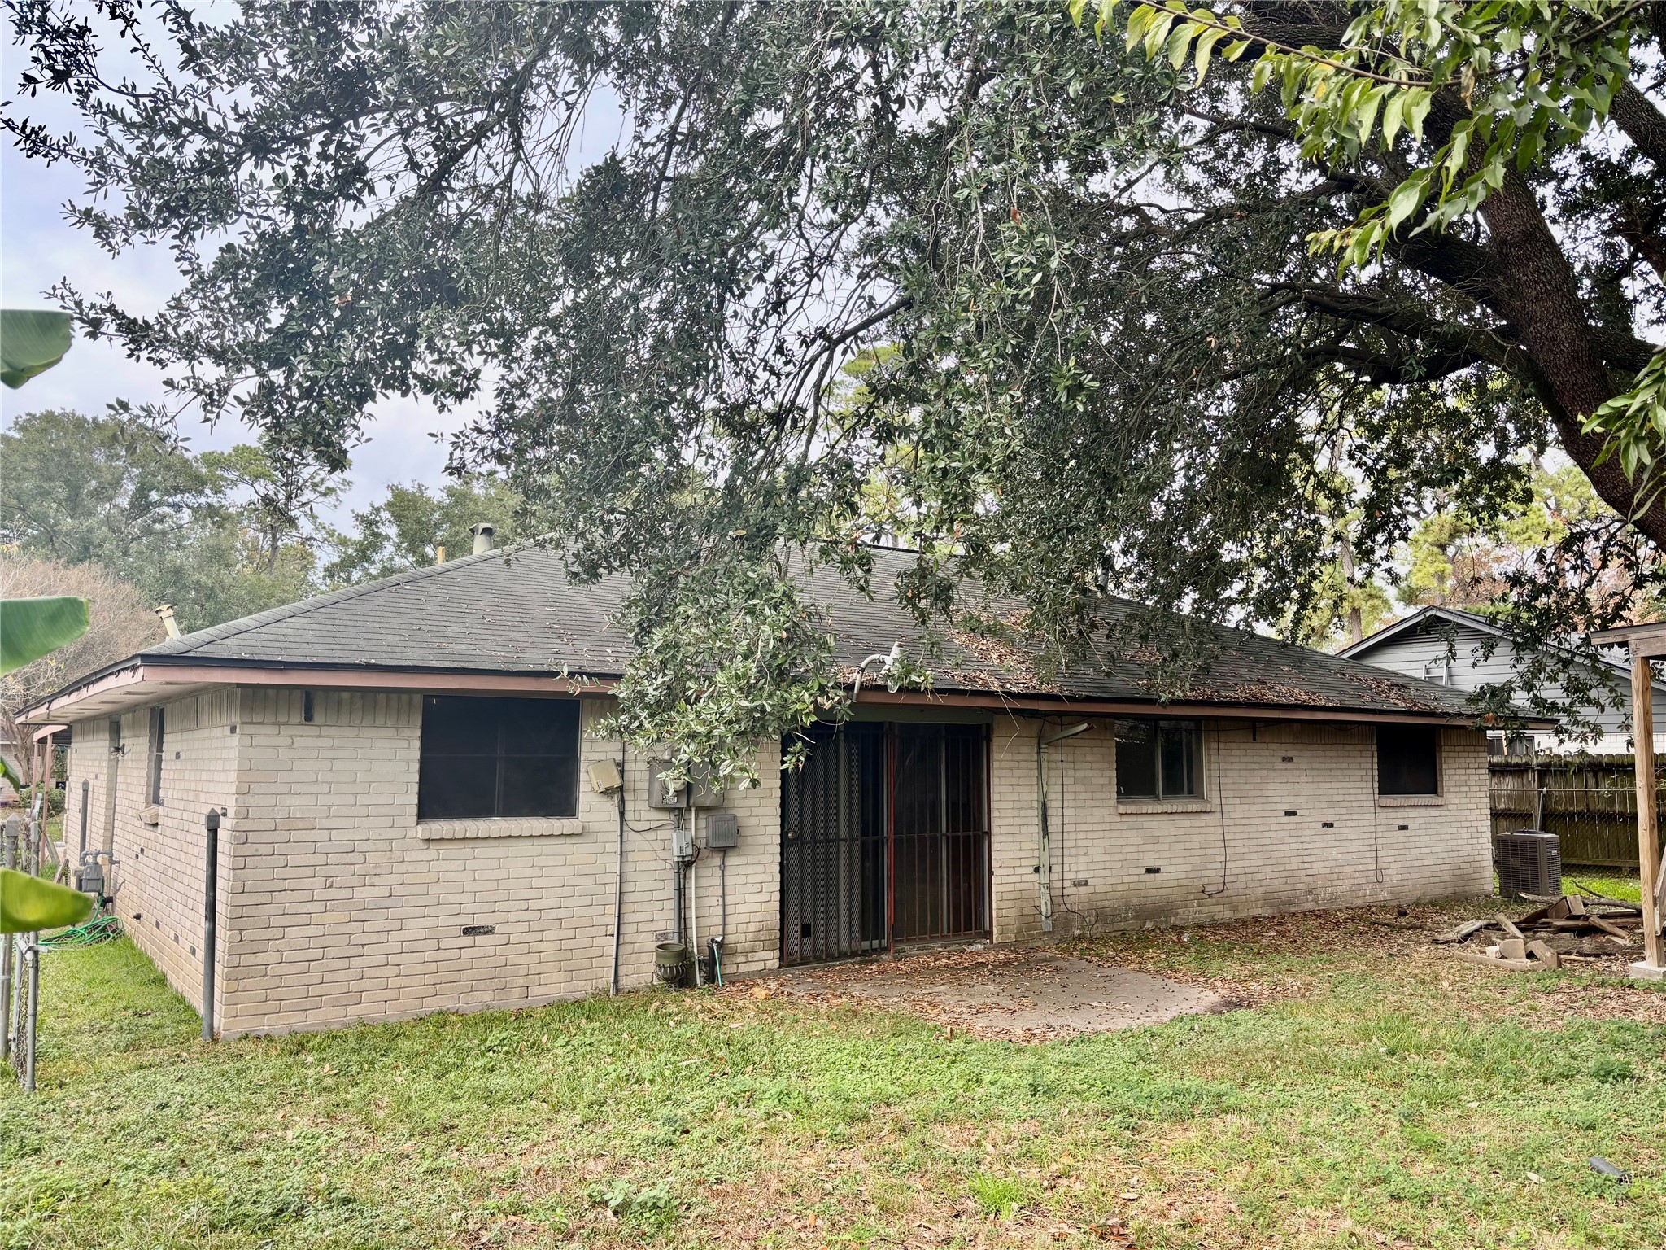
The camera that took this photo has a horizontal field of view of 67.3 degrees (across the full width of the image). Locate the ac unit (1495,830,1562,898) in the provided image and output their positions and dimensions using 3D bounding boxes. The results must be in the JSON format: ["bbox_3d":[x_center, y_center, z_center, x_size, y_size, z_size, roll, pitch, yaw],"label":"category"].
[{"bbox_3d":[9.851,3.395,17.692,0.580,0.905,0.570,5,-8,-35],"label":"ac unit"}]

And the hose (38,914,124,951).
[{"bbox_3d":[-6.832,2.774,11.421,0.740,0.170,1.200,5,-8,-35],"label":"hose"}]

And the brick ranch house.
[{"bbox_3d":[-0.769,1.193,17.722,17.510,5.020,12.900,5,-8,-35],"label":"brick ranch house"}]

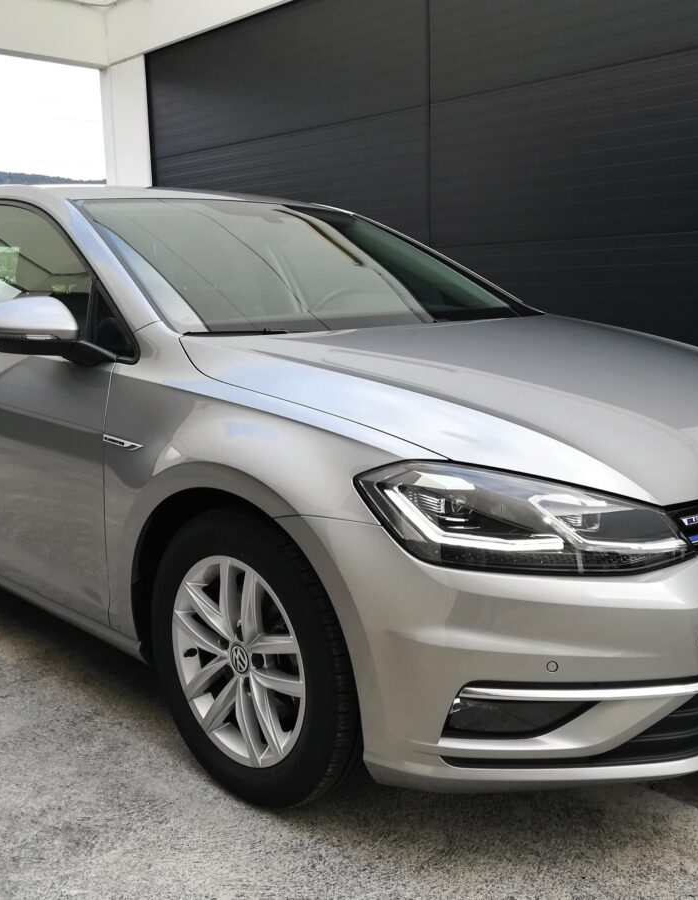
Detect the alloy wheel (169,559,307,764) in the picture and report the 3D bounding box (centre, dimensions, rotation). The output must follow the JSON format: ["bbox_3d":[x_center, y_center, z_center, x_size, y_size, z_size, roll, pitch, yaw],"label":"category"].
[{"bbox_3d":[-0.178,0.425,1.916,0.442,0.442,0.180,8,13,44],"label":"alloy wheel"}]

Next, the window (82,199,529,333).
[{"bbox_3d":[-0.089,-0.582,2.757,1.420,0.110,0.870,-10,43,-45],"label":"window"}]

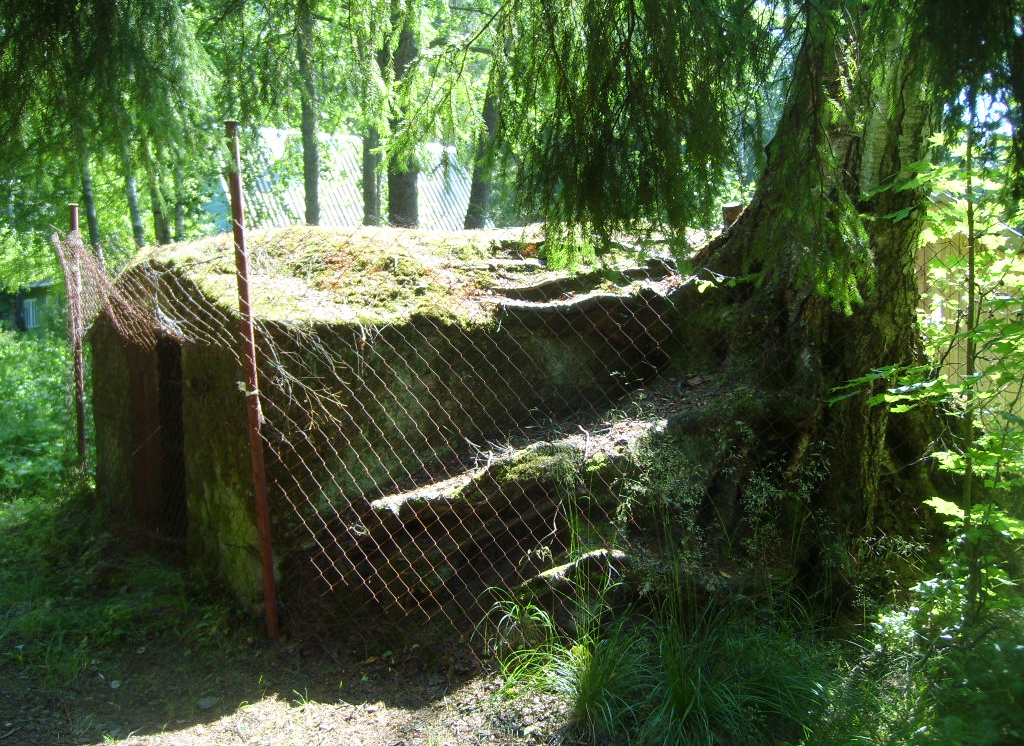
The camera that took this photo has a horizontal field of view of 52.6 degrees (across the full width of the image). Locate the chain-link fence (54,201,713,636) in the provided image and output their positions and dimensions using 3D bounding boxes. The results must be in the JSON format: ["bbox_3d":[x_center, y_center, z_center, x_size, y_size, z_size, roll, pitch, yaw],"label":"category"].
[{"bbox_3d":[-0.930,0.158,4.196,3.552,1.650,0.581,3,6,32],"label":"chain-link fence"}]

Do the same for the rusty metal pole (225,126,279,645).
[{"bbox_3d":[-0.972,0.043,3.877,0.050,1.942,0.050,-3,4,0],"label":"rusty metal pole"}]

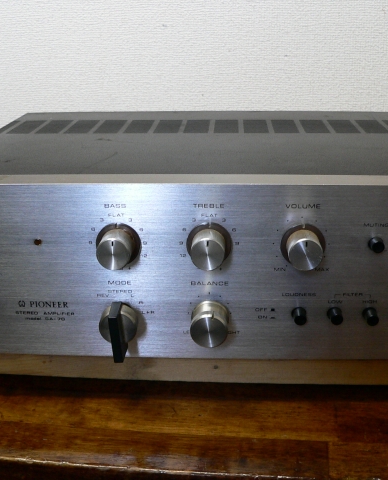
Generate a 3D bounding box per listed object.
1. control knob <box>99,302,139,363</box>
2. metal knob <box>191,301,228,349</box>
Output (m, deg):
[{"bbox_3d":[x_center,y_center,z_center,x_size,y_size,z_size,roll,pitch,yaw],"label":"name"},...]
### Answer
[{"bbox_3d":[-0.051,0.063,0.457,0.025,0.034,0.024,0,20,3],"label":"control knob"},{"bbox_3d":[0.011,0.057,0.450,0.026,0.026,0.019,0,20,3],"label":"metal knob"}]

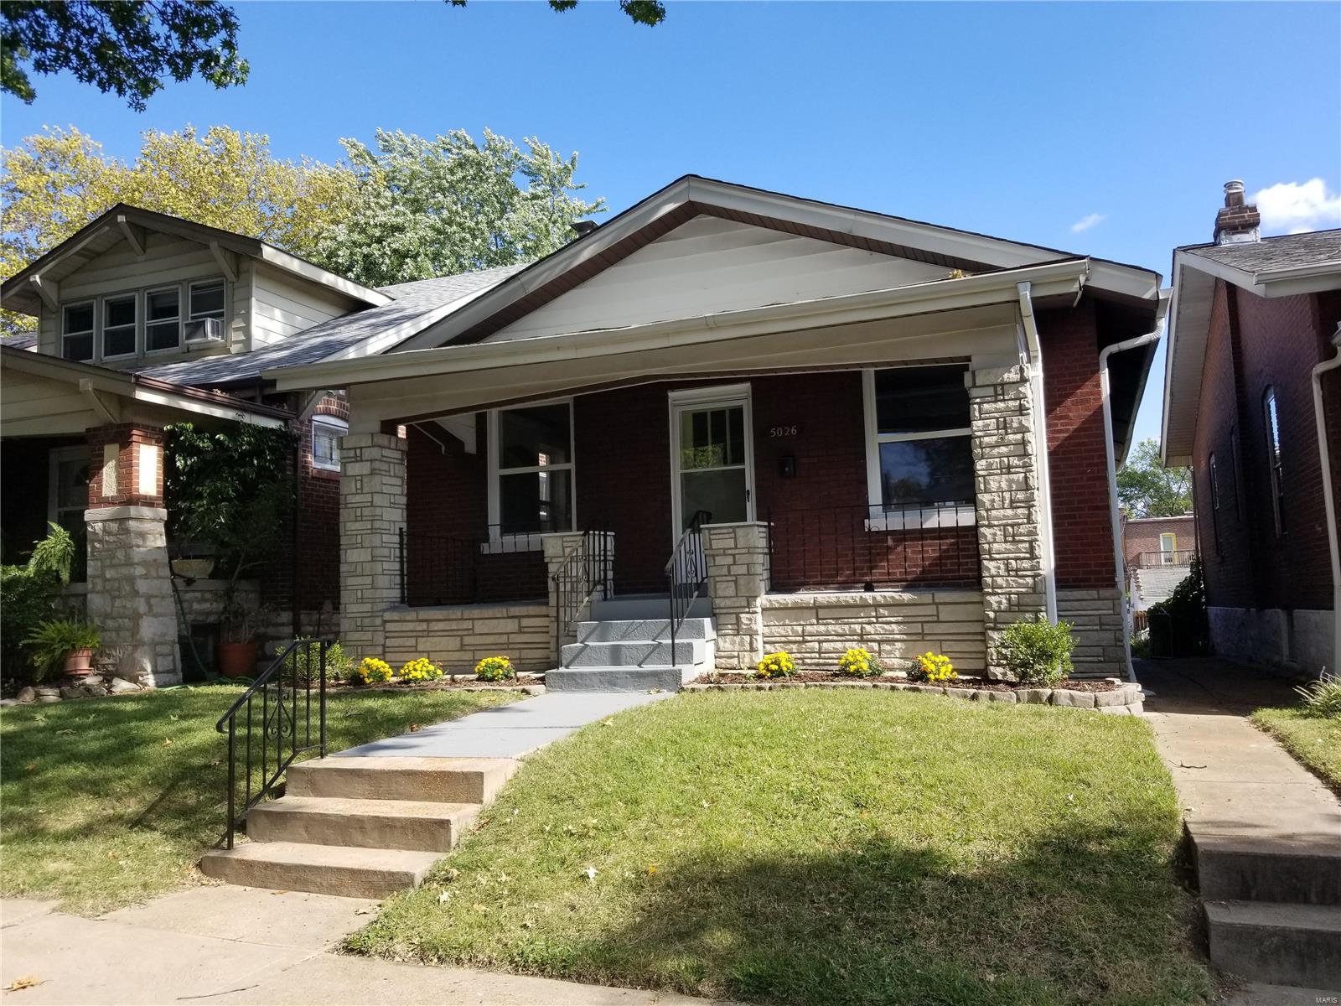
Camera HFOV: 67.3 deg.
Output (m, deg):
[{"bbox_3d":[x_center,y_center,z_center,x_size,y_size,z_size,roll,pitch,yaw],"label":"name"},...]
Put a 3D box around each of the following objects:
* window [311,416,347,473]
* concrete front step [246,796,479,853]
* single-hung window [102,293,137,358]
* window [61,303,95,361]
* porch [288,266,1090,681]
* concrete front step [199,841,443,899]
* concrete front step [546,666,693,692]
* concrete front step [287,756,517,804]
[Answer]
[{"bbox_3d":[-4.642,-0.801,13.707,0.100,0.745,0.770,-4,-6,20],"label":"window"},{"bbox_3d":[-1.605,1.677,5.311,1.285,0.169,0.340,-4,-7,21],"label":"concrete front step"},{"bbox_3d":[-9.000,-2.865,16.537,0.790,1.050,0.100,-4,-7,21],"label":"single-hung window"},{"bbox_3d":[-9.895,-2.823,16.881,0.790,1.050,0.100,-4,-7,21],"label":"window"},{"bbox_3d":[-0.001,0.053,10.396,8.150,3.320,2.350,-4,-7,21],"label":"porch"},{"bbox_3d":[-1.710,1.814,5.010,1.290,0.143,0.330,-4,-7,21],"label":"concrete front step"},{"bbox_3d":[-0.429,1.506,8.562,1.255,0.177,0.310,-4,-7,21],"label":"concrete front step"},{"bbox_3d":[-1.493,1.538,5.637,1.285,0.167,0.380,-4,-7,21],"label":"concrete front step"}]

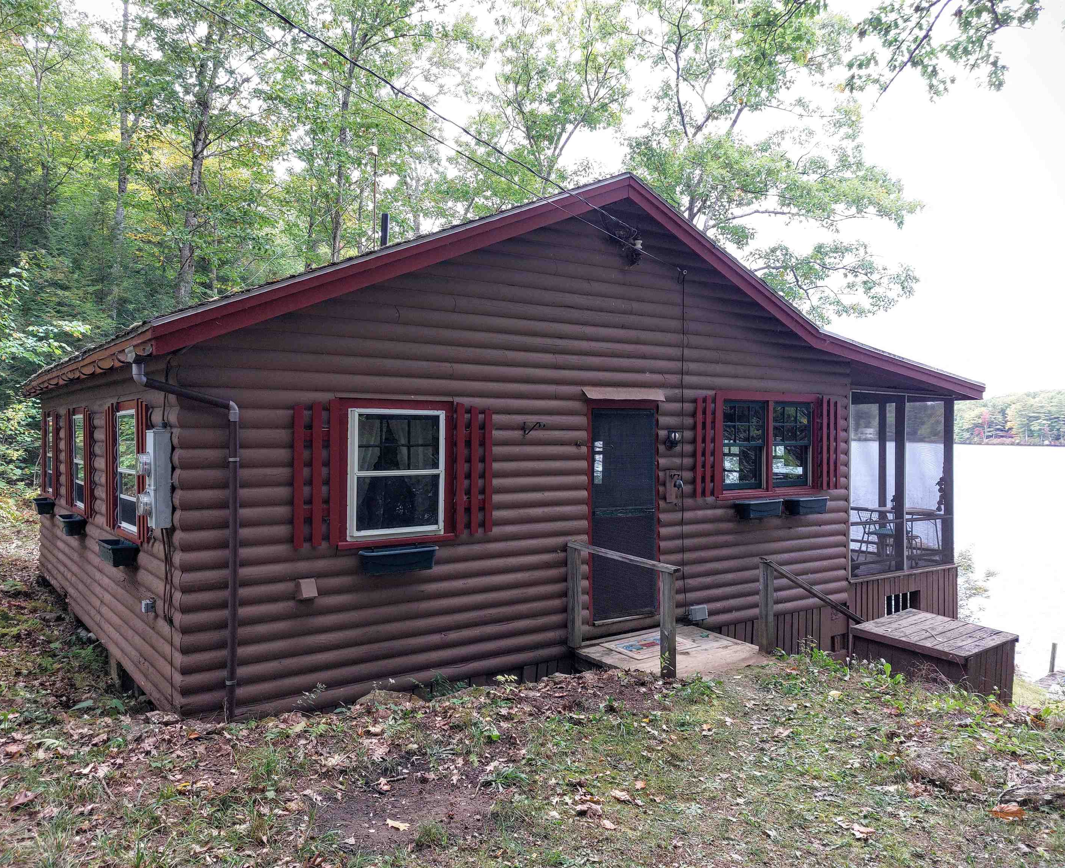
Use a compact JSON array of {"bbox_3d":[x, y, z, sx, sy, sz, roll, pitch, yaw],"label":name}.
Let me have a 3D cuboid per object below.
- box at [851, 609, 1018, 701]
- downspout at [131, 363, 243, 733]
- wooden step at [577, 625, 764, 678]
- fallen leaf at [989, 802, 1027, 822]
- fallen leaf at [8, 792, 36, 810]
[{"bbox_3d":[3.675,2.119,7.328,1.094,0.680,1.003,0,-1,-37],"label":"box"},{"bbox_3d":[-2.205,0.720,5.140,0.650,2.357,0.080,0,-1,-37],"label":"downspout"},{"bbox_3d":[1.182,1.970,7.122,1.550,0.120,0.950,0,-1,-37],"label":"wooden step"},{"bbox_3d":[2.275,1.815,3.850,0.150,0.040,0.110,0,0,24],"label":"fallen leaf"},{"bbox_3d":[-2.464,1.773,3.880,0.135,0.050,0.095,0,-1,-38],"label":"fallen leaf"}]

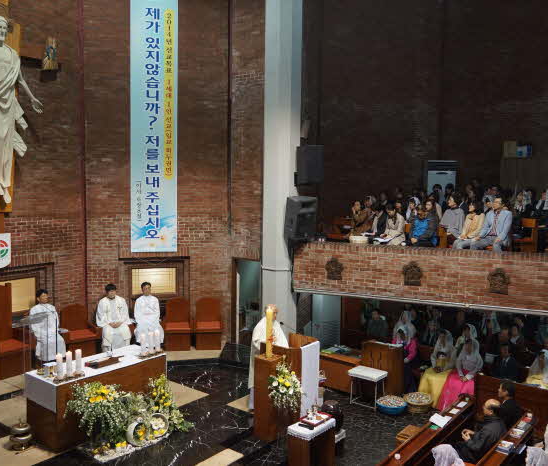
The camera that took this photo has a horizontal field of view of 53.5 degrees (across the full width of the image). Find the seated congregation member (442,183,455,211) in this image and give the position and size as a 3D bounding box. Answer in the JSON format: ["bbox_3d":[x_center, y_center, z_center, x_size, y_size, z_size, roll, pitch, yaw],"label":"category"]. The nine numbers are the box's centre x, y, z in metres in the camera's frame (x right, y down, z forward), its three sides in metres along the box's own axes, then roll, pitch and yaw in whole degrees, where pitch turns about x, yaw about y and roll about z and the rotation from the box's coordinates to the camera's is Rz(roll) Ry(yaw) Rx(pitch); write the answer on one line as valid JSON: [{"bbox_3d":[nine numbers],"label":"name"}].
[{"bbox_3d":[4.106,-0.518,12.751,0.473,1.261,0.709,4,5,30],"label":"seated congregation member"}]

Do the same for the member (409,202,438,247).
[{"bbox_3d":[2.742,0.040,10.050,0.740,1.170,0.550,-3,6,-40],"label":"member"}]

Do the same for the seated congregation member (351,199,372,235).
[{"bbox_3d":[1.701,-0.030,10.700,0.720,1.200,0.520,-2,6,-31],"label":"seated congregation member"}]

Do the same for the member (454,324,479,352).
[{"bbox_3d":[3.831,2.438,10.855,0.500,1.270,0.700,4,6,33],"label":"member"}]

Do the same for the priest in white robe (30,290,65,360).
[{"bbox_3d":[-4.233,1.777,10.164,0.719,1.359,0.532,4,6,35],"label":"priest in white robe"}]

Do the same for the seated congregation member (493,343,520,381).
[{"bbox_3d":[3.923,2.544,9.219,0.512,1.251,0.739,3,5,27],"label":"seated congregation member"}]

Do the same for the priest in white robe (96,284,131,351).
[{"bbox_3d":[-3.164,1.710,10.757,0.620,1.330,0.780,0,5,-12],"label":"priest in white robe"}]

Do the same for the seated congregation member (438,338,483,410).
[{"bbox_3d":[3.579,2.659,10.210,0.580,1.290,0.780,4,6,38],"label":"seated congregation member"}]

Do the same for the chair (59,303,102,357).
[{"bbox_3d":[-3.819,1.919,10.788,0.580,0.930,0.580,-3,6,-37],"label":"chair"}]

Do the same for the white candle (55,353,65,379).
[{"bbox_3d":[-2.894,1.803,7.350,0.080,0.320,0.080,-3,6,-37],"label":"white candle"}]

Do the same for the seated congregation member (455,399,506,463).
[{"bbox_3d":[2.746,2.842,7.425,0.780,1.290,0.520,4,6,39],"label":"seated congregation member"}]

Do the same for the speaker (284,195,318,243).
[{"bbox_3d":[0.506,-0.258,10.400,0.460,0.740,0.460,-3,15,-37],"label":"speaker"}]

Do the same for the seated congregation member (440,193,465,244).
[{"bbox_3d":[3.321,-0.068,10.151,0.512,1.340,0.709,5,6,38],"label":"seated congregation member"}]

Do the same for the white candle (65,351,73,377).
[{"bbox_3d":[-2.800,1.791,7.440,0.080,0.320,0.080,-3,6,-37],"label":"white candle"}]

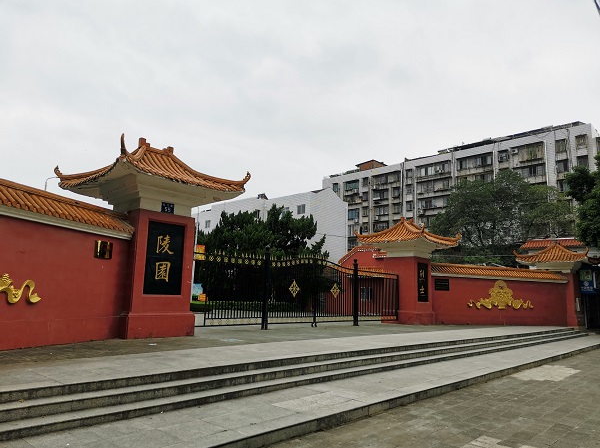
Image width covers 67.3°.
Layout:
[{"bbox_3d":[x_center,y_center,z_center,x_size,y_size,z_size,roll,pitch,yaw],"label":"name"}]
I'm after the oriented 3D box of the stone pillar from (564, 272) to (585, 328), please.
[{"bbox_3d":[15.739,4.563,27.049,1.800,3.031,1.800,-7,-13,42],"label":"stone pillar"}]

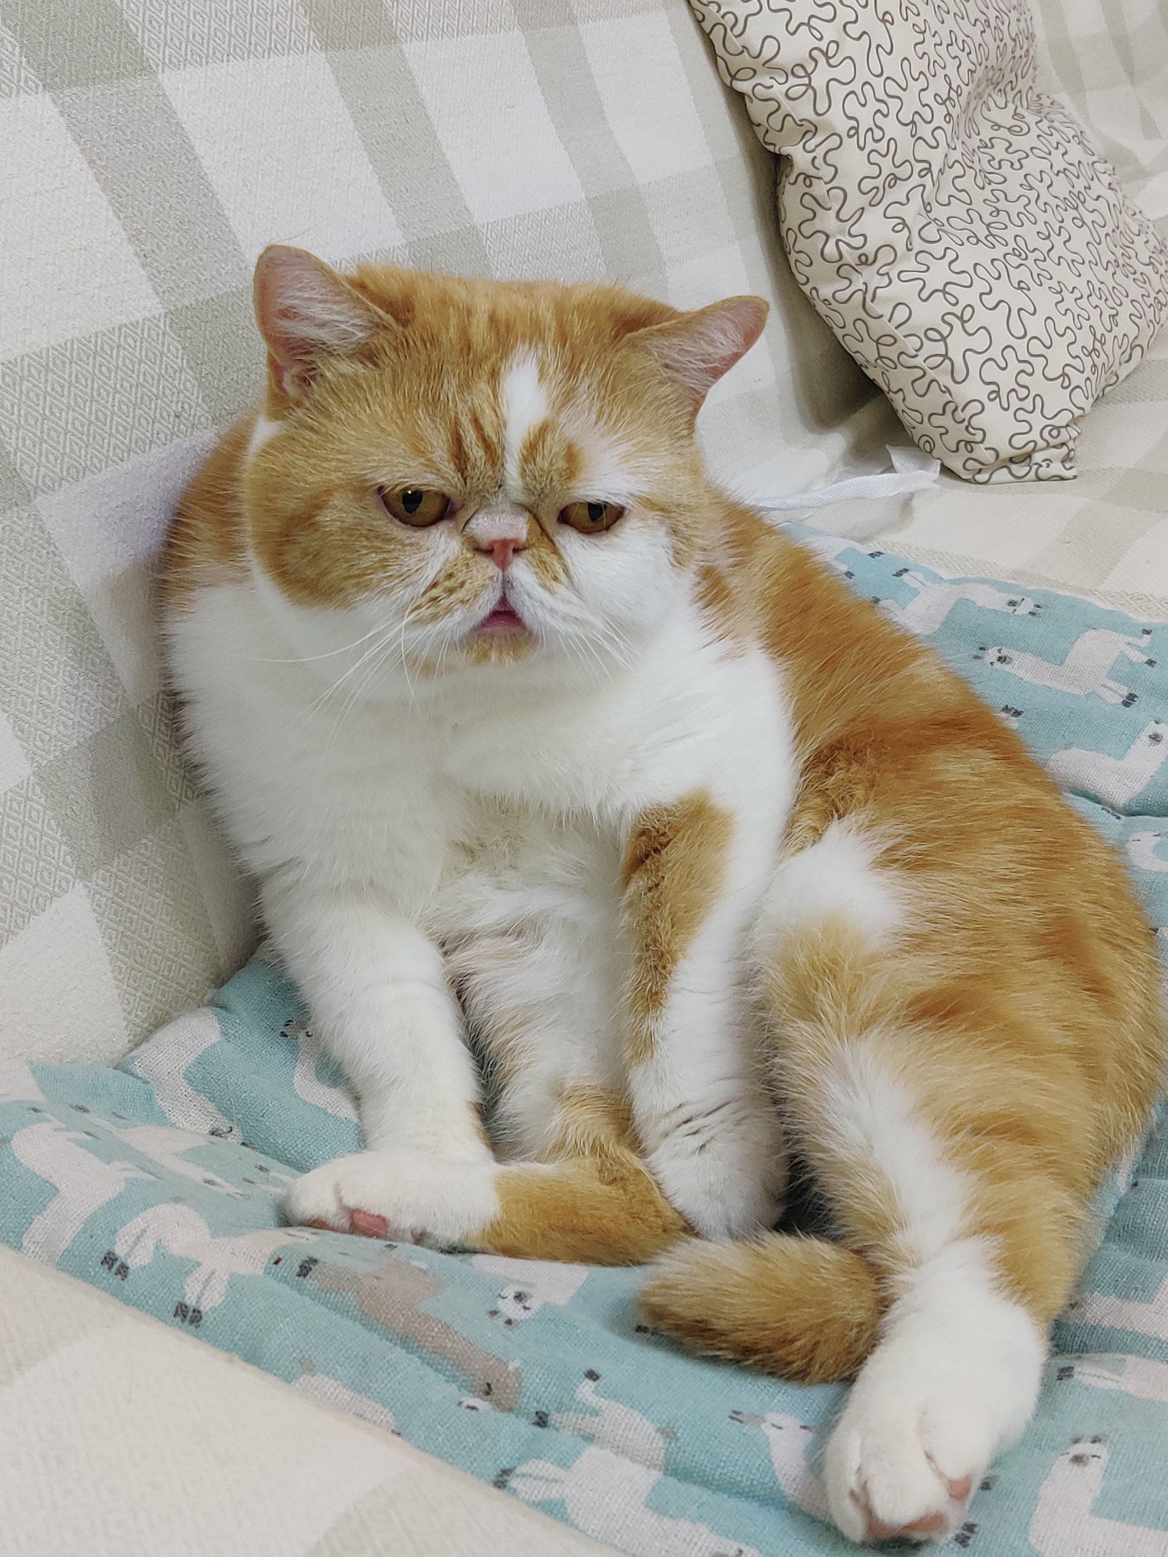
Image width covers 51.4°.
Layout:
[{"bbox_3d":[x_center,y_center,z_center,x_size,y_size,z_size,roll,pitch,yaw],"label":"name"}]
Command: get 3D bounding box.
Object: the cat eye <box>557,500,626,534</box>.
[{"bbox_3d":[0.002,-0.085,0.394,0.022,0.013,0.012,2,17,-12],"label":"cat eye"}]

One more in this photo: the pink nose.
[{"bbox_3d":[-0.025,-0.071,0.382,0.013,0.011,0.009,3,17,-7],"label":"pink nose"}]

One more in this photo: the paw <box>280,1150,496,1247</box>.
[{"bbox_3d":[-0.064,0.140,0.405,0.071,0.031,0.040,3,28,1],"label":"paw"}]

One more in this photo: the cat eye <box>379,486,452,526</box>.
[{"bbox_3d":[-0.054,-0.087,0.389,0.024,0.013,0.012,5,17,-2],"label":"cat eye"}]

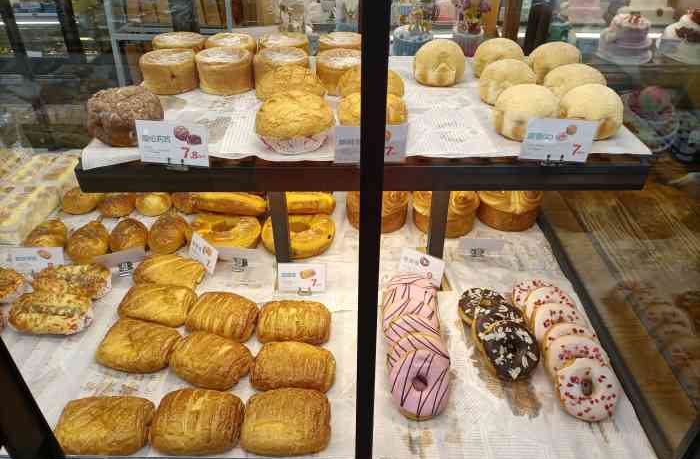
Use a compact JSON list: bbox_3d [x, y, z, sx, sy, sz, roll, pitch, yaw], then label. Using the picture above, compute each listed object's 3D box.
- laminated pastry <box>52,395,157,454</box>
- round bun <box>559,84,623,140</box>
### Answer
[{"bbox_3d":[-0.334,0.263,0.716,0.123,0.041,0.086,0,34,3],"label":"laminated pastry"},{"bbox_3d":[0.323,-0.161,0.701,0.078,0.059,0.078,0,35,1],"label":"round bun"}]

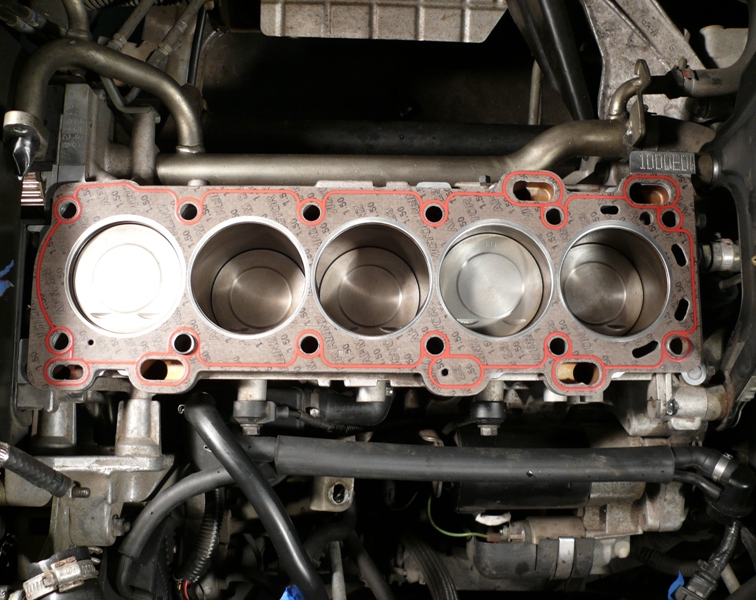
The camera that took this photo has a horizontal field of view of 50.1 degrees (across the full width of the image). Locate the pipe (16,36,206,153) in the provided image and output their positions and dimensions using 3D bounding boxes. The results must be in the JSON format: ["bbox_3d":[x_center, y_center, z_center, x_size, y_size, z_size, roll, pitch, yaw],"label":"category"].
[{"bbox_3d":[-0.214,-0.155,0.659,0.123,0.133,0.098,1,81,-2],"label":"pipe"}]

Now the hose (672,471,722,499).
[{"bbox_3d":[0.272,0.156,0.689,0.045,0.018,0.013,18,81,1],"label":"hose"}]

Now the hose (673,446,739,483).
[{"bbox_3d":[0.275,0.137,0.680,0.055,0.024,0.022,14,81,0],"label":"hose"}]

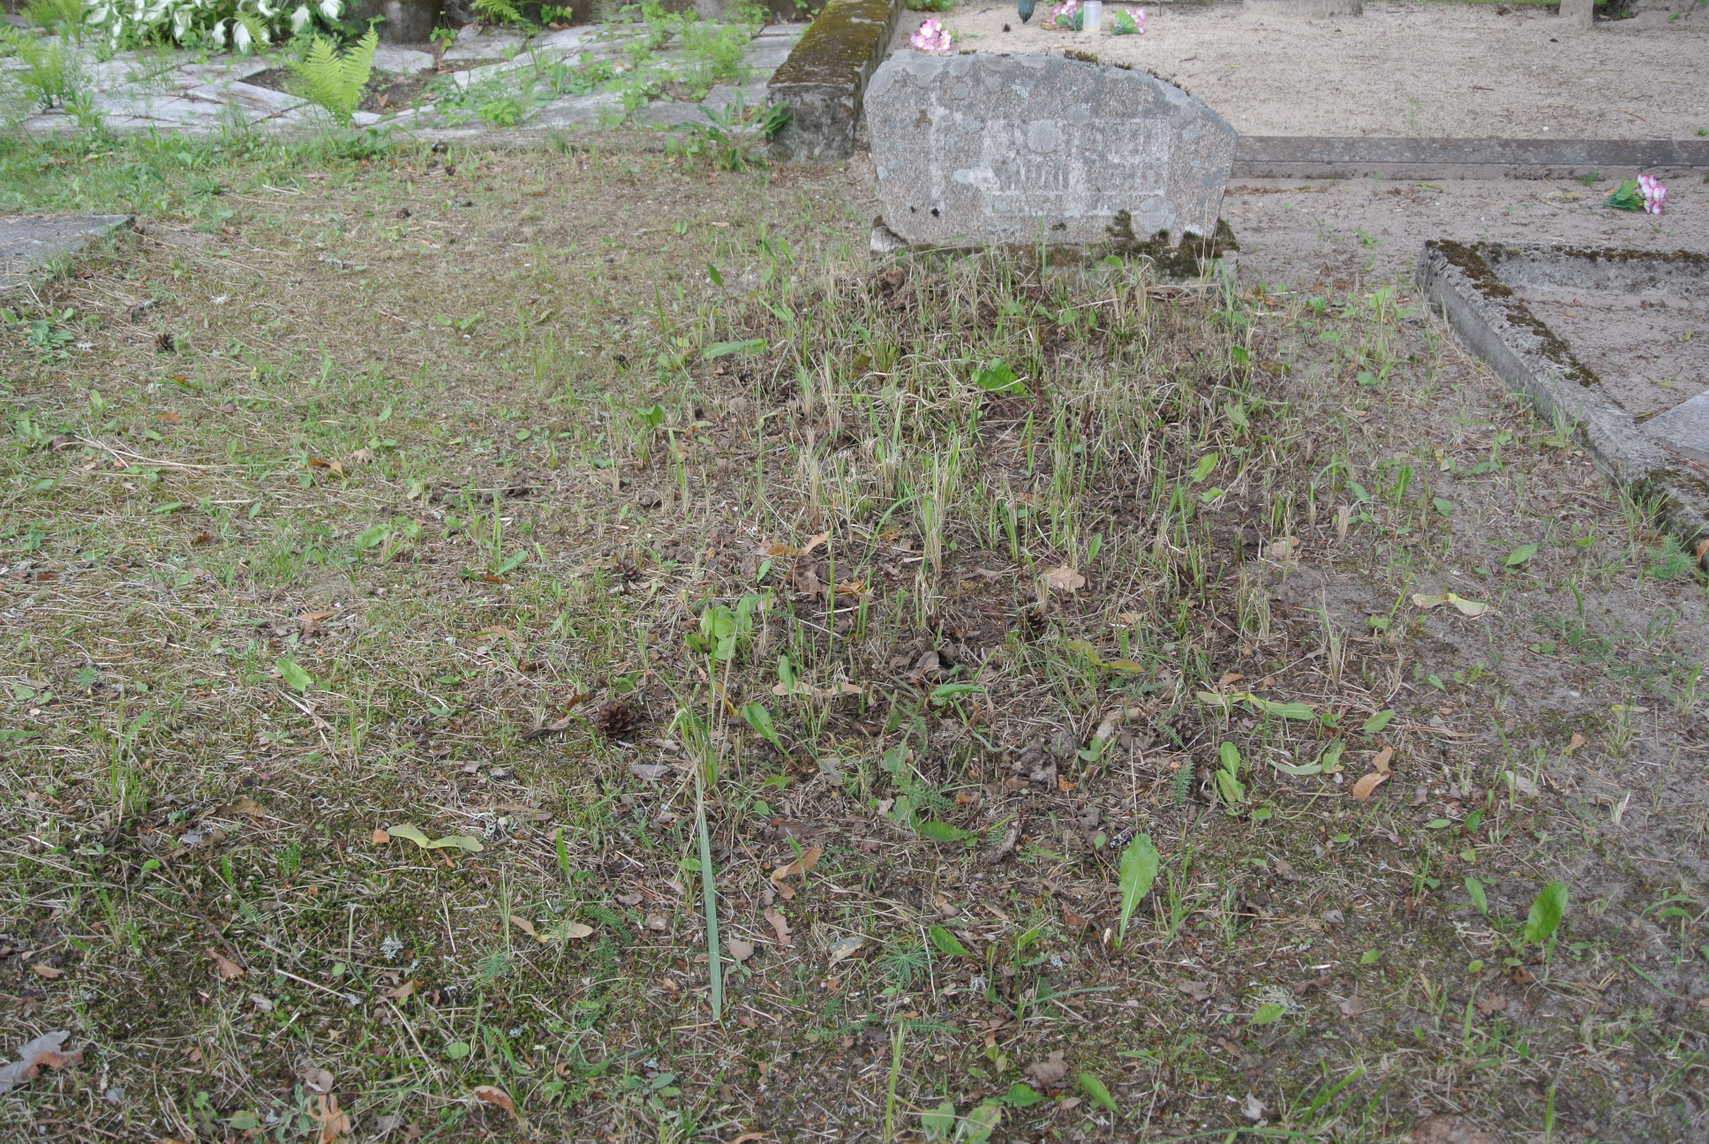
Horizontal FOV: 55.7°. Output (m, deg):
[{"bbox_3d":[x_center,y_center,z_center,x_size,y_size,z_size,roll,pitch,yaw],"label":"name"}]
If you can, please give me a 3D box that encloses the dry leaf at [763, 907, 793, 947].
[{"bbox_3d":[-0.076,0.352,1.603,0.024,0.012,0.056,-11,29,-21],"label":"dry leaf"}]

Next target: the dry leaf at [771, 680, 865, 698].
[{"bbox_3d":[-0.040,0.128,1.763,0.100,0.014,0.022,0,27,0],"label":"dry leaf"}]

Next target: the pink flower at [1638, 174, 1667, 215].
[{"bbox_3d":[2.007,-0.948,4.062,0.068,0.085,0.075,12,29,22],"label":"pink flower"}]

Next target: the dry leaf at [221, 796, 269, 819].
[{"bbox_3d":[-0.606,0.234,1.605,0.044,0.012,0.024,0,27,0],"label":"dry leaf"}]

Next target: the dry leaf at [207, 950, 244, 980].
[{"bbox_3d":[-0.546,0.341,1.403,0.038,0.011,0.020,25,36,39],"label":"dry leaf"}]

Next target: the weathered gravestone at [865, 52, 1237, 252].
[{"bbox_3d":[0.376,-0.821,3.129,0.700,0.355,0.110,0,27,0],"label":"weathered gravestone"}]

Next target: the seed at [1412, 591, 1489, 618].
[{"bbox_3d":[0.811,0.044,2.200,0.105,0.016,0.038,6,28,11],"label":"seed"}]

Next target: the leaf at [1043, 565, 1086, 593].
[{"bbox_3d":[0.271,0.009,2.090,0.060,0.018,0.042,0,27,0],"label":"leaf"}]

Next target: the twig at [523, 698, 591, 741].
[{"bbox_3d":[-0.352,0.172,1.914,0.093,0.028,0.035,-20,33,-33],"label":"twig"}]

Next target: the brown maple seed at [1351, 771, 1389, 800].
[{"bbox_3d":[0.471,0.195,1.475,0.018,0.010,0.050,23,35,36],"label":"brown maple seed"}]

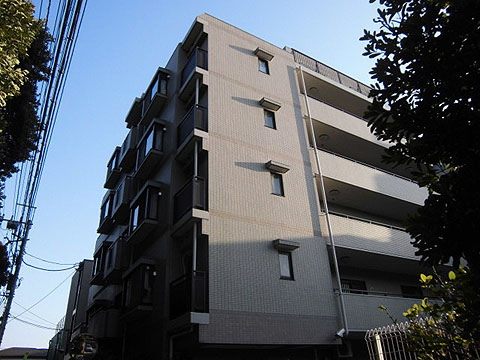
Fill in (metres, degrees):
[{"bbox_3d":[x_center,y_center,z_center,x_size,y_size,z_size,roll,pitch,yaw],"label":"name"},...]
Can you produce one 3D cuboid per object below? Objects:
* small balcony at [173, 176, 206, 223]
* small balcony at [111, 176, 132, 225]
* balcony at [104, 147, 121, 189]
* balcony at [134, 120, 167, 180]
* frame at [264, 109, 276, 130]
[{"bbox_3d":[-1.476,0.725,10.840,0.550,1.018,1.540,14,-33,-28],"label":"small balcony"},{"bbox_3d":[-5.081,0.891,16.105,0.632,1.321,1.818,14,-33,-27],"label":"small balcony"},{"bbox_3d":[-7.052,-0.663,20.411,0.495,1.512,2.172,14,-33,-28],"label":"balcony"},{"bbox_3d":[-3.588,-1.142,14.321,0.488,1.416,2.201,14,-33,-27],"label":"balcony"},{"bbox_3d":[1.105,-2.225,13.414,0.510,0.831,0.096,14,-33,-28],"label":"frame"}]

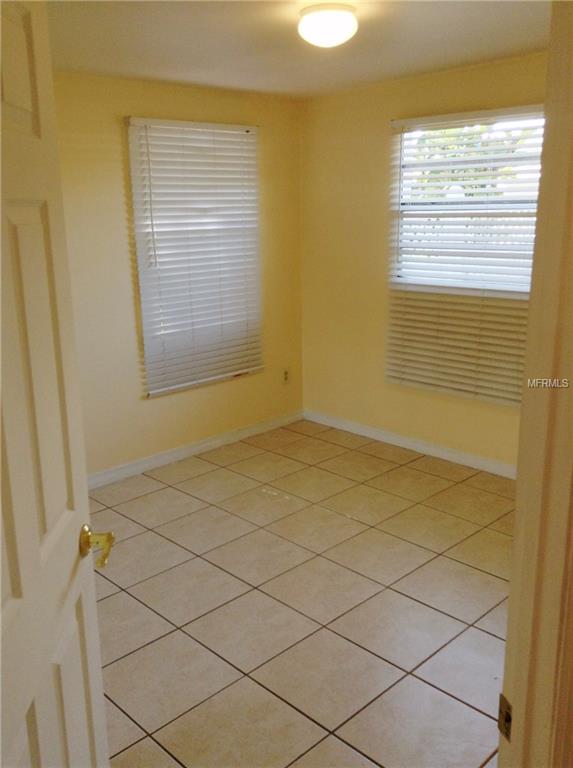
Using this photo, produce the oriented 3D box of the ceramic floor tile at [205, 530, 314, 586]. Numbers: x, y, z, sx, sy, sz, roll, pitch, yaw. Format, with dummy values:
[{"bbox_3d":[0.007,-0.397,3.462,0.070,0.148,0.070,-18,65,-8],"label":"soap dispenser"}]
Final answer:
[{"bbox_3d":[-0.132,0.827,3.471,0.403,0.010,0.403,-15,21,-42],"label":"ceramic floor tile"}]

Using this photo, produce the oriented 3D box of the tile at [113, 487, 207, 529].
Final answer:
[{"bbox_3d":[-0.703,0.681,4.024,0.402,0.010,0.402,-15,21,-42],"label":"tile"}]

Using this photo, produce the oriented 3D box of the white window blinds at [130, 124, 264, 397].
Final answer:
[{"bbox_3d":[-0.520,-0.770,4.524,0.936,1.595,0.060,-15,21,-42],"label":"white window blinds"}]

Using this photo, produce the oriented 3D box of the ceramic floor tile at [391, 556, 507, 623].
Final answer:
[{"bbox_3d":[0.729,0.890,3.182,0.403,0.010,0.403,-15,21,-42],"label":"ceramic floor tile"}]

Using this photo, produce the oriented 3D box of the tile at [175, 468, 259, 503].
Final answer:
[{"bbox_3d":[-0.411,0.604,4.308,0.403,0.010,0.403,-15,21,-42],"label":"tile"}]

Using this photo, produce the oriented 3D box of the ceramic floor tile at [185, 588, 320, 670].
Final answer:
[{"bbox_3d":[-0.140,0.992,2.961,0.407,0.010,0.407,-15,21,-42],"label":"ceramic floor tile"}]

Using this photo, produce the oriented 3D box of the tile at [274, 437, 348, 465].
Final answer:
[{"bbox_3d":[0.167,0.446,4.848,0.402,0.010,0.402,-15,21,-42],"label":"tile"}]

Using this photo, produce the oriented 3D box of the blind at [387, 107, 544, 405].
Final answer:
[{"bbox_3d":[1.012,-0.710,4.230,0.060,1.604,1.013,-15,21,-42],"label":"blind"}]

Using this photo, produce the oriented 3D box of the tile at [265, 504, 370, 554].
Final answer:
[{"bbox_3d":[0.159,0.747,3.745,0.403,0.010,0.403,-15,21,-42],"label":"tile"}]

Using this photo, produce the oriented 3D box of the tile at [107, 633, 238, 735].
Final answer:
[{"bbox_3d":[-0.439,1.075,2.679,0.407,0.010,0.407,-15,21,-42],"label":"tile"}]

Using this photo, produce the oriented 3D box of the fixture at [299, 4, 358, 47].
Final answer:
[{"bbox_3d":[0.145,-1.255,2.573,0.207,0.113,0.207,-1,15,0],"label":"fixture"}]

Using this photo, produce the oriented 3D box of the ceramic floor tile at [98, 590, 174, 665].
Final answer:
[{"bbox_3d":[-0.727,1.001,2.971,0.407,0.010,0.407,-15,21,-42],"label":"ceramic floor tile"}]

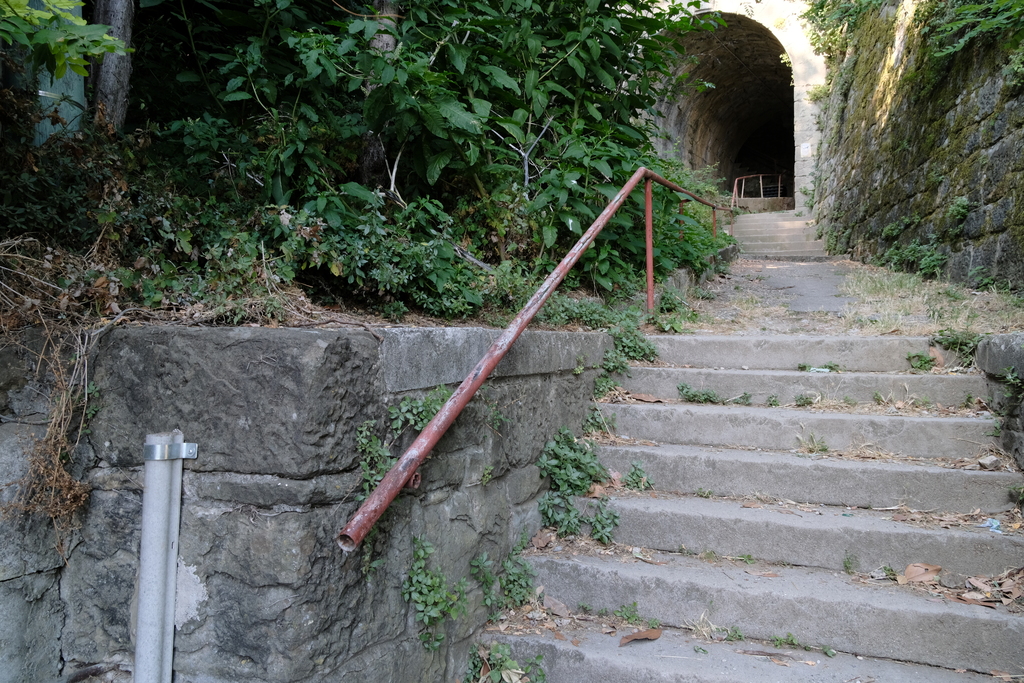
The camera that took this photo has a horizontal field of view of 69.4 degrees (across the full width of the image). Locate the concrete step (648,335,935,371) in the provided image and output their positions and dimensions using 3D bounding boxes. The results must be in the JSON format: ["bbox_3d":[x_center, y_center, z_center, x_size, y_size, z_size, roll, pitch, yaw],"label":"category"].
[{"bbox_3d":[1.361,0.073,3.730,1.349,0.170,0.300,0,-2,25],"label":"concrete step"}]

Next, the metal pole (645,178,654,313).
[{"bbox_3d":[0.760,-0.524,4.080,0.038,0.760,0.038,-1,-2,25],"label":"metal pole"}]

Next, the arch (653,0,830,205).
[{"bbox_3d":[4.330,-4.397,14.200,3.250,3.700,0.900,0,-2,22],"label":"arch"}]

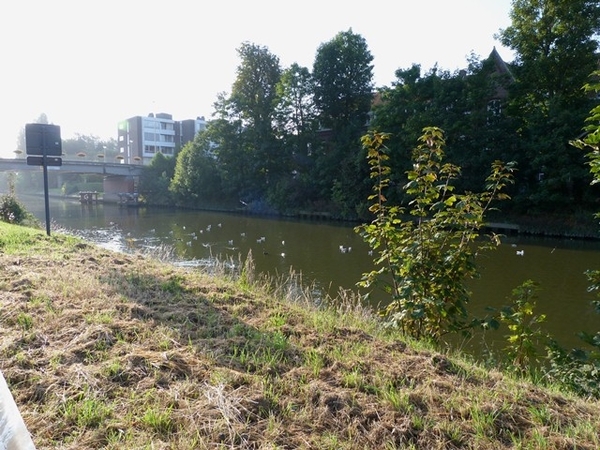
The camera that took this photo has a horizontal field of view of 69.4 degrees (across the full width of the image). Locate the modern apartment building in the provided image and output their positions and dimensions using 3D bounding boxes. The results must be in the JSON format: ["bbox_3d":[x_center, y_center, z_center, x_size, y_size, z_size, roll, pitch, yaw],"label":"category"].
[{"bbox_3d":[-31.562,-20.042,104.000,20.000,12.800,15.000,-6,8,-43],"label":"modern apartment building"}]

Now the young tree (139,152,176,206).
[{"bbox_3d":[-23.679,-7.561,72.000,6.000,8.700,6.000,0,6,0],"label":"young tree"}]

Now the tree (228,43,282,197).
[{"bbox_3d":[-5.854,-13.615,57.000,6.800,20.500,6.800,0,6,0],"label":"tree"}]

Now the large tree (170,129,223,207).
[{"bbox_3d":[-16.004,-8.891,67.000,7.600,11.800,7.600,0,6,0],"label":"large tree"}]

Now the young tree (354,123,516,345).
[{"bbox_3d":[1.657,0.116,5.300,1.750,2.500,1.600,0,6,0],"label":"young tree"}]

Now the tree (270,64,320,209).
[{"bbox_3d":[-0.540,-10.501,52.000,5.700,17.400,5.700,0,6,0],"label":"tree"}]

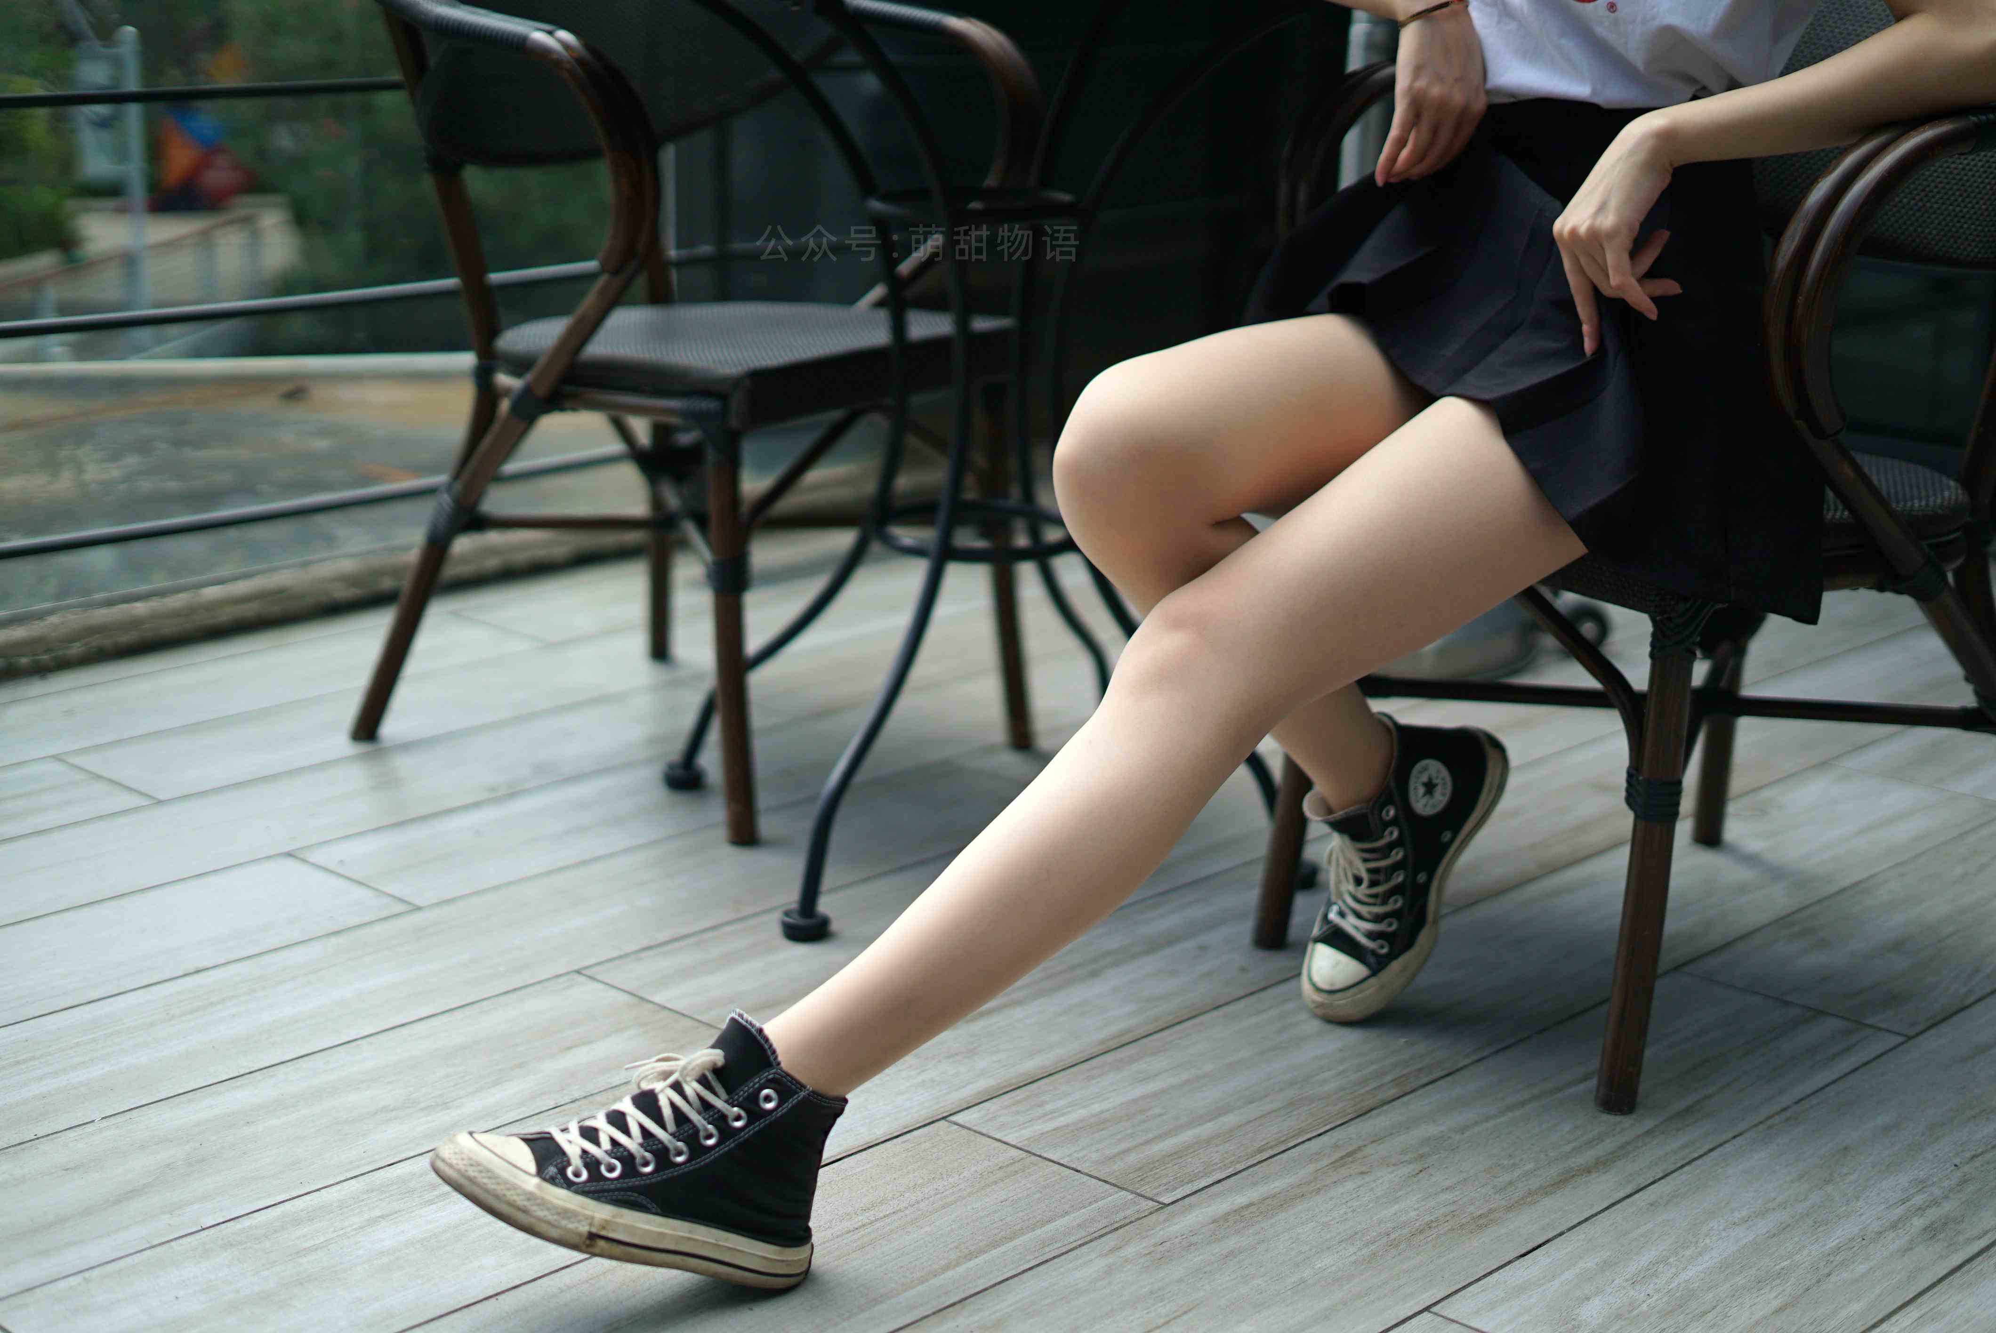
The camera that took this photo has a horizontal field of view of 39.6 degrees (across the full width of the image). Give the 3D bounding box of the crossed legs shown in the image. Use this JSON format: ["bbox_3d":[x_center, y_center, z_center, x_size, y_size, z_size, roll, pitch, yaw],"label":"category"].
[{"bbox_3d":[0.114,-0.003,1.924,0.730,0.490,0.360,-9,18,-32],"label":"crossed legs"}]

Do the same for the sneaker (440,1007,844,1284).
[{"bbox_3d":[-0.211,0.291,1.721,0.274,0.157,0.100,16,8,-25],"label":"sneaker"}]

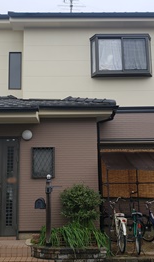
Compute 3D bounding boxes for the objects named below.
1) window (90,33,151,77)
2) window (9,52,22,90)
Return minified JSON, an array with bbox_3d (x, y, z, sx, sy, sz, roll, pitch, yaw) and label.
[{"bbox_3d":[1.285,-2.106,7.388,1.744,1.130,0.310,-1,-7,-1],"label":"window"},{"bbox_3d":[-1.901,-1.851,8.096,0.391,1.189,0.100,-1,-7,-1],"label":"window"}]

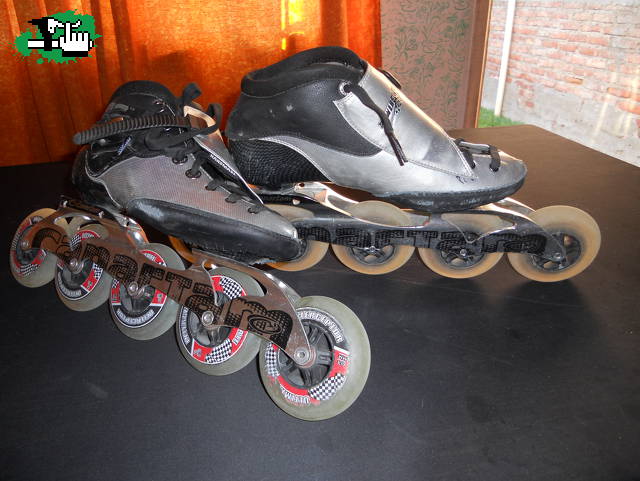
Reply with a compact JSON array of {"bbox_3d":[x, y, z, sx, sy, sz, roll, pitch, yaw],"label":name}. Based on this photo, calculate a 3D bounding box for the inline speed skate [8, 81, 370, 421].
[{"bbox_3d":[-0.123,-0.026,0.429,0.418,0.227,0.110,14,-6,31],"label":"inline speed skate"}]

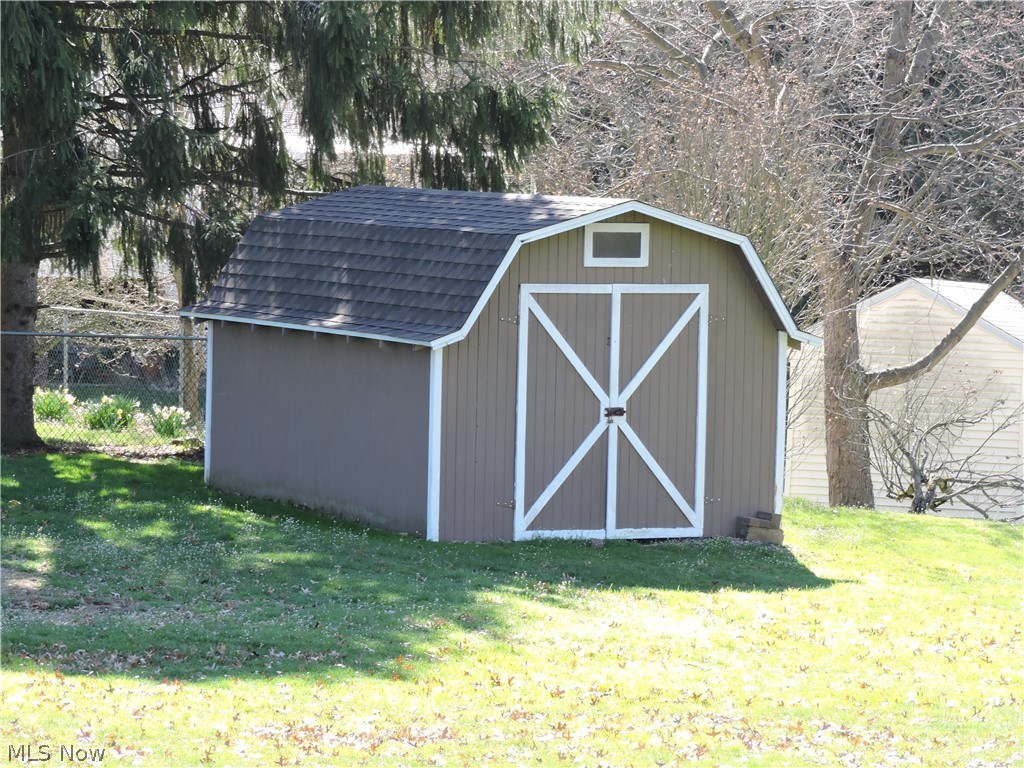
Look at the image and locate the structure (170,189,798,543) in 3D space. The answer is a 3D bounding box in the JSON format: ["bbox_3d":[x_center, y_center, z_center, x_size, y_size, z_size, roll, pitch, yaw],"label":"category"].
[{"bbox_3d":[-0.184,-0.243,44.623,3.520,2.739,5.085,0,3,-26],"label":"structure"}]

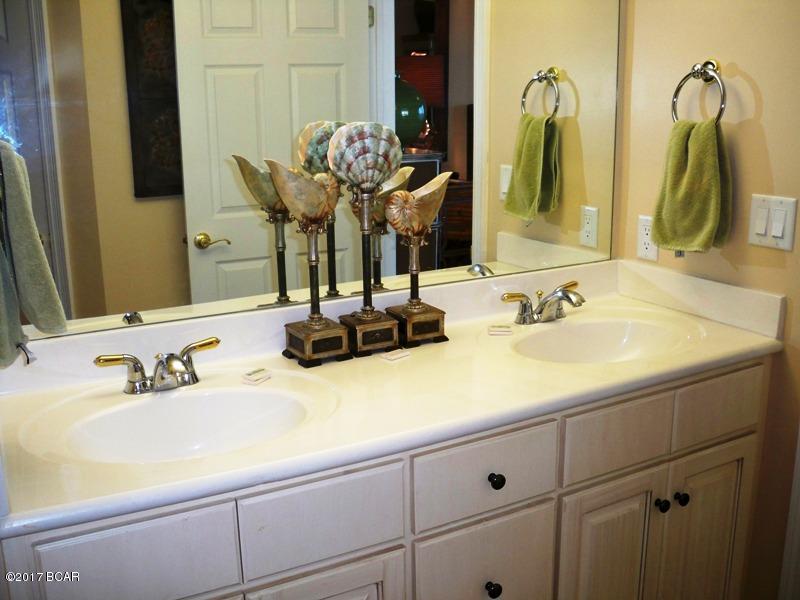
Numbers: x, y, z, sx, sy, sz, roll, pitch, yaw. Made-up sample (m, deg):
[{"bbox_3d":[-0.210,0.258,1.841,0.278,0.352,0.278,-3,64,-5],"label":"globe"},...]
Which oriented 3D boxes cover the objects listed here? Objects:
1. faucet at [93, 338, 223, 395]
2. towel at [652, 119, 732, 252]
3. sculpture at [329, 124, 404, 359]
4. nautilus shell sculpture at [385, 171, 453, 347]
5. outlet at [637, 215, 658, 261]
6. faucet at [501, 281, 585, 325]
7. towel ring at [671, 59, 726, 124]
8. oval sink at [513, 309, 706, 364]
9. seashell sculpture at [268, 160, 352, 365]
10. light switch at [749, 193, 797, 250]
[{"bbox_3d":[-0.452,0.137,1.553,0.245,0.093,0.180,-8,15,-27],"label":"faucet"},{"bbox_3d":[0.705,-0.272,1.928,0.085,0.320,0.195,-8,15,-27],"label":"towel"},{"bbox_3d":[-0.069,-0.137,1.785,0.177,0.497,0.118,-8,15,-27],"label":"sculpture"},{"bbox_3d":[0.047,-0.097,1.853,0.178,0.384,0.115,-8,15,-27],"label":"nautilus shell sculpture"},{"bbox_3d":[0.660,-0.166,2.158,0.008,0.114,0.070,-8,15,-27],"label":"outlet"},{"bbox_3d":[0.380,0.015,1.974,0.240,0.093,0.180,-8,15,-27],"label":"faucet"},{"bbox_3d":[0.713,-0.474,1.904,0.065,0.190,0.165,-8,15,-27],"label":"towel ring"},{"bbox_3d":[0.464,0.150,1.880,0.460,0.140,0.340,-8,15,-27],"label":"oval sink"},{"bbox_3d":[-0.192,-0.084,1.682,0.160,0.420,0.119,-8,15,-27],"label":"seashell sculpture"},{"bbox_3d":[0.832,-0.173,1.814,0.010,0.114,0.116,-8,15,-27],"label":"light switch"}]

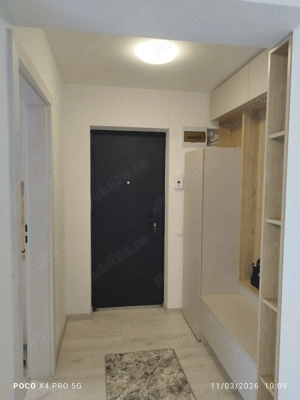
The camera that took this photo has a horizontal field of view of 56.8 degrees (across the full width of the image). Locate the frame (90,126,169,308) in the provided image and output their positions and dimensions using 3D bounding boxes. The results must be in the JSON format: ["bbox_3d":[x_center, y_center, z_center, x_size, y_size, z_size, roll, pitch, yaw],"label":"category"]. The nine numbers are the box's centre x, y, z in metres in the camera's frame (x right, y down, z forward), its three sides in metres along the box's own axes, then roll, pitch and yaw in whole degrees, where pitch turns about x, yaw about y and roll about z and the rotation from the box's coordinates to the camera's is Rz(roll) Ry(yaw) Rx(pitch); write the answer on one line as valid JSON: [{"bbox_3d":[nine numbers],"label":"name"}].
[{"bbox_3d":[-0.247,0.251,3.225,0.838,2.043,0.070,0,4,-10],"label":"frame"}]

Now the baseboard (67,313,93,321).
[{"bbox_3d":[-0.757,1.278,3.003,0.261,0.060,0.015,0,4,-10],"label":"baseboard"}]

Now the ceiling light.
[{"bbox_3d":[0.049,-1.074,2.072,0.330,0.090,0.330,0,4,0],"label":"ceiling light"}]

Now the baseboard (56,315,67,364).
[{"bbox_3d":[-0.813,1.308,2.595,0.015,0.060,0.799,0,4,-10],"label":"baseboard"}]

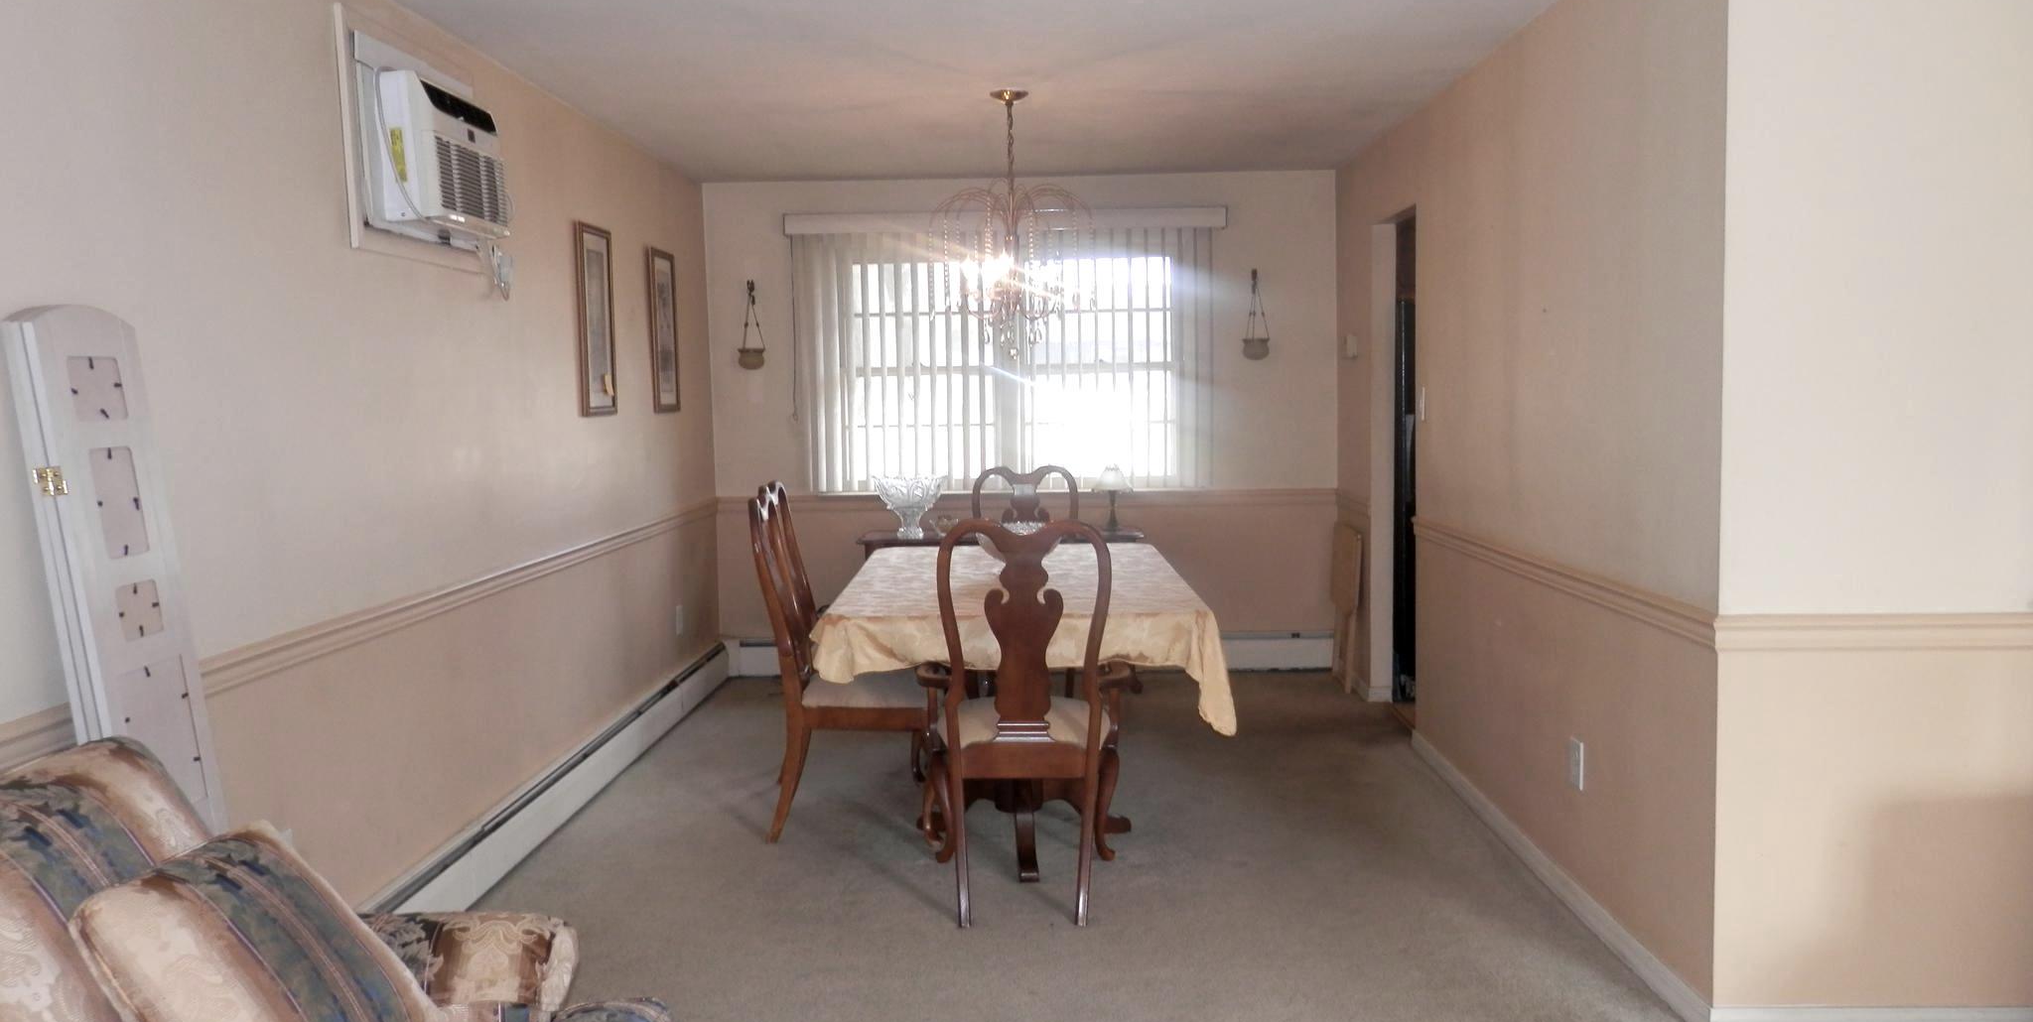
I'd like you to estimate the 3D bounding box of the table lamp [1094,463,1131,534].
[{"bbox_3d":[0.452,-0.055,6.840,0.181,0.319,0.181,-1,5,1],"label":"table lamp"}]

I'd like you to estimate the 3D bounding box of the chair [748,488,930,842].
[{"bbox_3d":[-0.524,0.487,4.720,0.591,1.064,0.492,-1,5,-2],"label":"chair"}]

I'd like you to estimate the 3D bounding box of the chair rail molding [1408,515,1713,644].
[{"bbox_3d":[1.442,0.151,4.218,0.021,0.073,2.528,-1,5,2],"label":"chair rail molding"}]

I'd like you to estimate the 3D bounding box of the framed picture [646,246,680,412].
[{"bbox_3d":[-1.496,-0.754,6.210,0.030,0.675,0.390,-1,5,1],"label":"framed picture"}]

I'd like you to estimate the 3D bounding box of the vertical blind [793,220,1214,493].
[{"bbox_3d":[-0.062,-0.745,7.025,2.041,1.311,0.099,-1,5,1],"label":"vertical blind"}]

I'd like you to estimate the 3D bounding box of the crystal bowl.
[{"bbox_3d":[-0.491,-0.019,6.716,0.327,0.290,0.327,-1,5,0],"label":"crystal bowl"}]

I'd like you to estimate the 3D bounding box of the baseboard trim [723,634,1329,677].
[{"bbox_3d":[0.037,0.692,7.029,2.895,0.185,0.063,-1,5,2],"label":"baseboard trim"}]

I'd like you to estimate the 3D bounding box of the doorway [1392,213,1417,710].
[{"bbox_3d":[1.539,-0.154,5.832,0.106,2.012,0.762,-1,5,2],"label":"doorway"}]

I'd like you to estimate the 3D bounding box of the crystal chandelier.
[{"bbox_3d":[-0.015,-0.979,5.039,0.546,0.891,0.546,-1,5,1],"label":"crystal chandelier"}]

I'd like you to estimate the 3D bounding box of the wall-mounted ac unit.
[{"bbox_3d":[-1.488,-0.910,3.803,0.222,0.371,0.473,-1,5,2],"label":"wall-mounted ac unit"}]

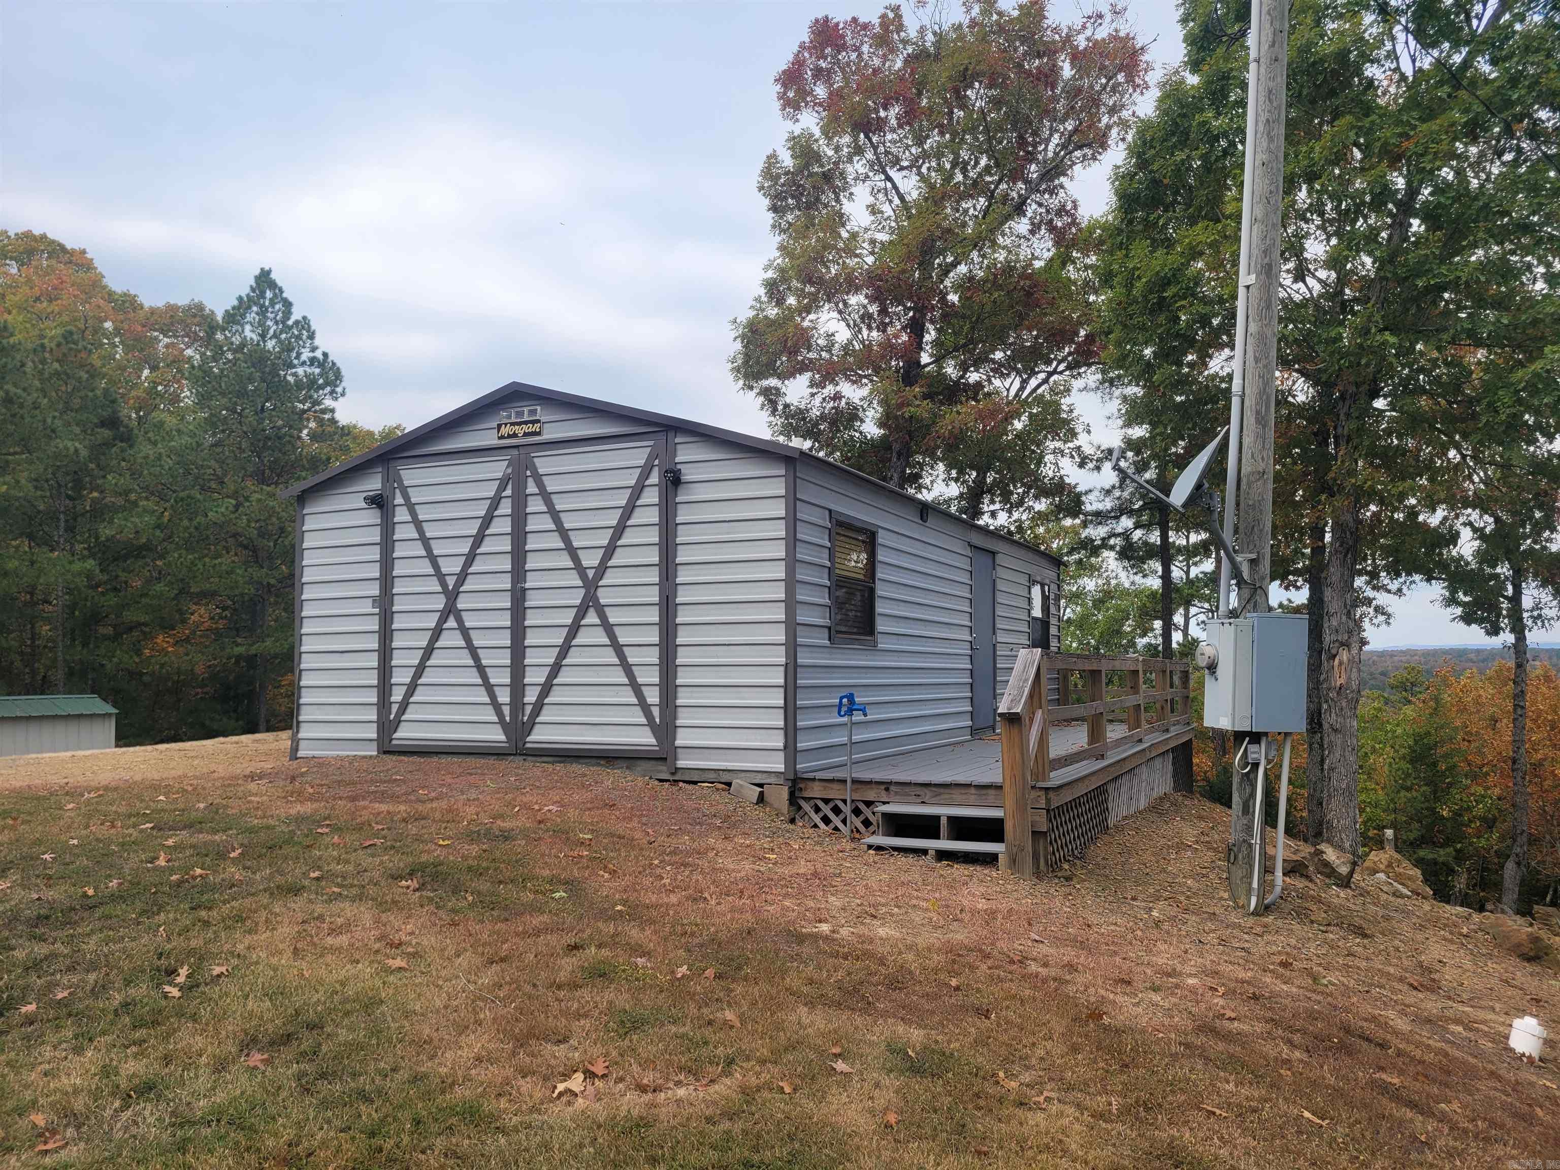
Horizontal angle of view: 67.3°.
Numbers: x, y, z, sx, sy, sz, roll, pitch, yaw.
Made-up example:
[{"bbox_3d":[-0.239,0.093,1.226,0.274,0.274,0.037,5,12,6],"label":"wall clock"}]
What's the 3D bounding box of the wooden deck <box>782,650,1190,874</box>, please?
[{"bbox_3d":[2.830,1.475,11.900,1.795,1.498,9.734,-2,-5,26],"label":"wooden deck"}]

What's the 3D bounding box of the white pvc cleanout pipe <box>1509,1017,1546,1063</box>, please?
[{"bbox_3d":[2.841,1.724,4.450,0.138,0.155,0.138,15,-7,31],"label":"white pvc cleanout pipe"}]

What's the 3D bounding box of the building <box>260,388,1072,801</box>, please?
[{"bbox_3d":[-0.257,0.223,13.417,5.129,3.167,8.877,-2,-5,26],"label":"building"}]

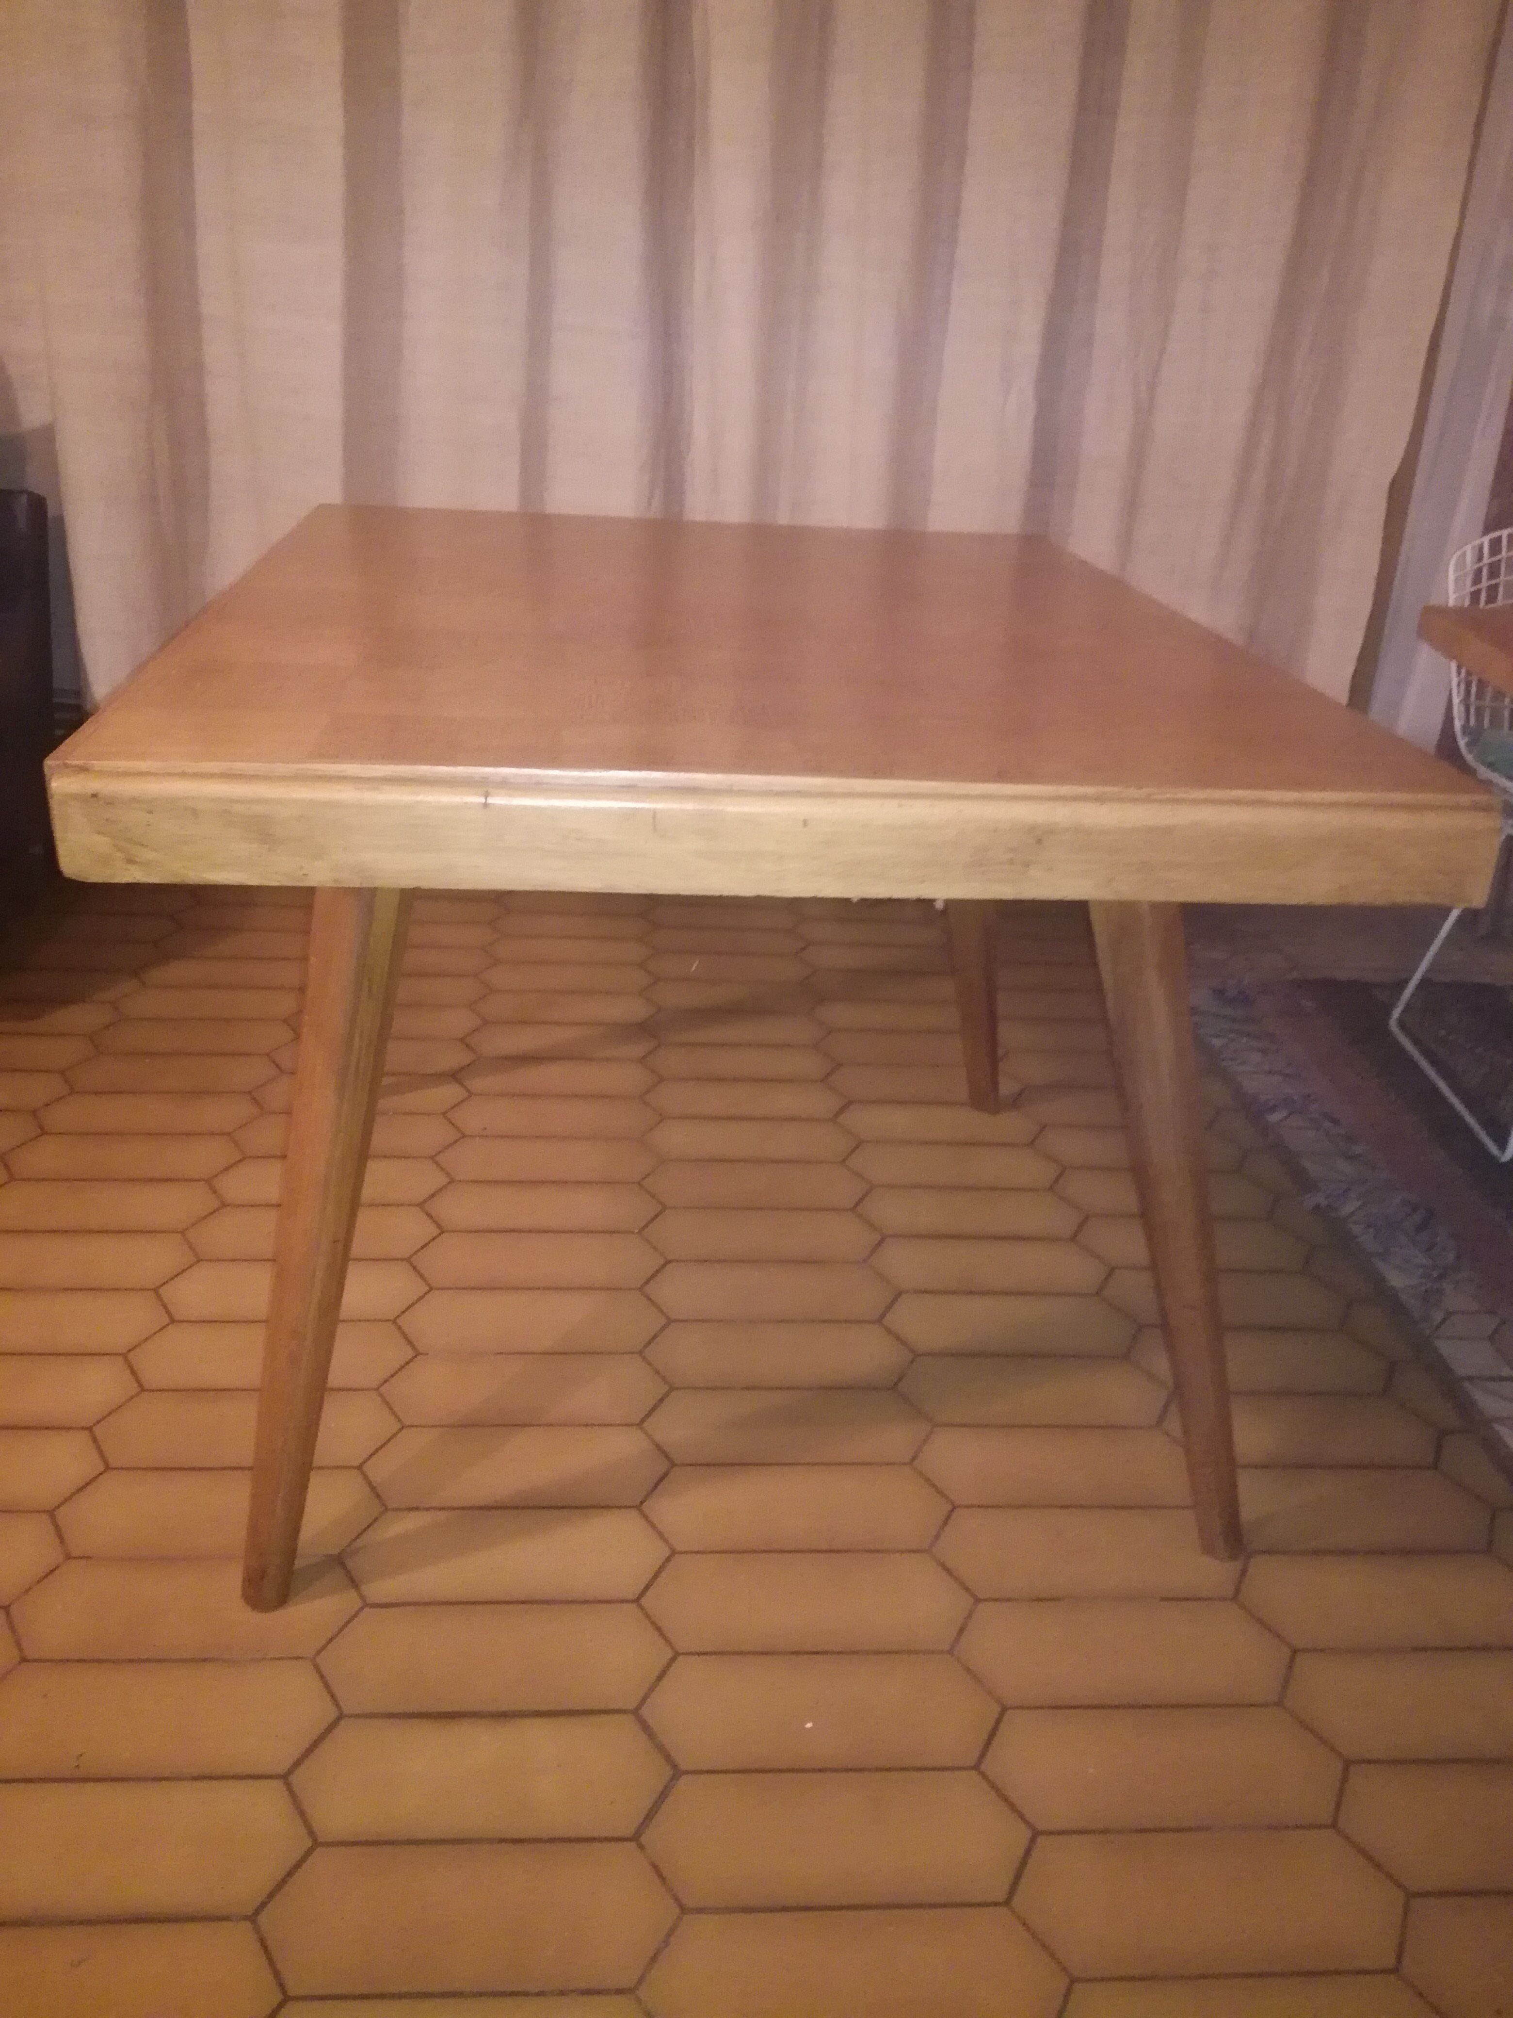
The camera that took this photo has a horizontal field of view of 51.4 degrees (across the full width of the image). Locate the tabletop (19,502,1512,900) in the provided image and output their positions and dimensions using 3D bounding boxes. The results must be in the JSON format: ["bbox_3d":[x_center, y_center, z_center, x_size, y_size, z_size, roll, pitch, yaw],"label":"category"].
[{"bbox_3d":[-0.023,-0.335,1.454,0.890,0.074,1.082,0,25,-7],"label":"tabletop"}]

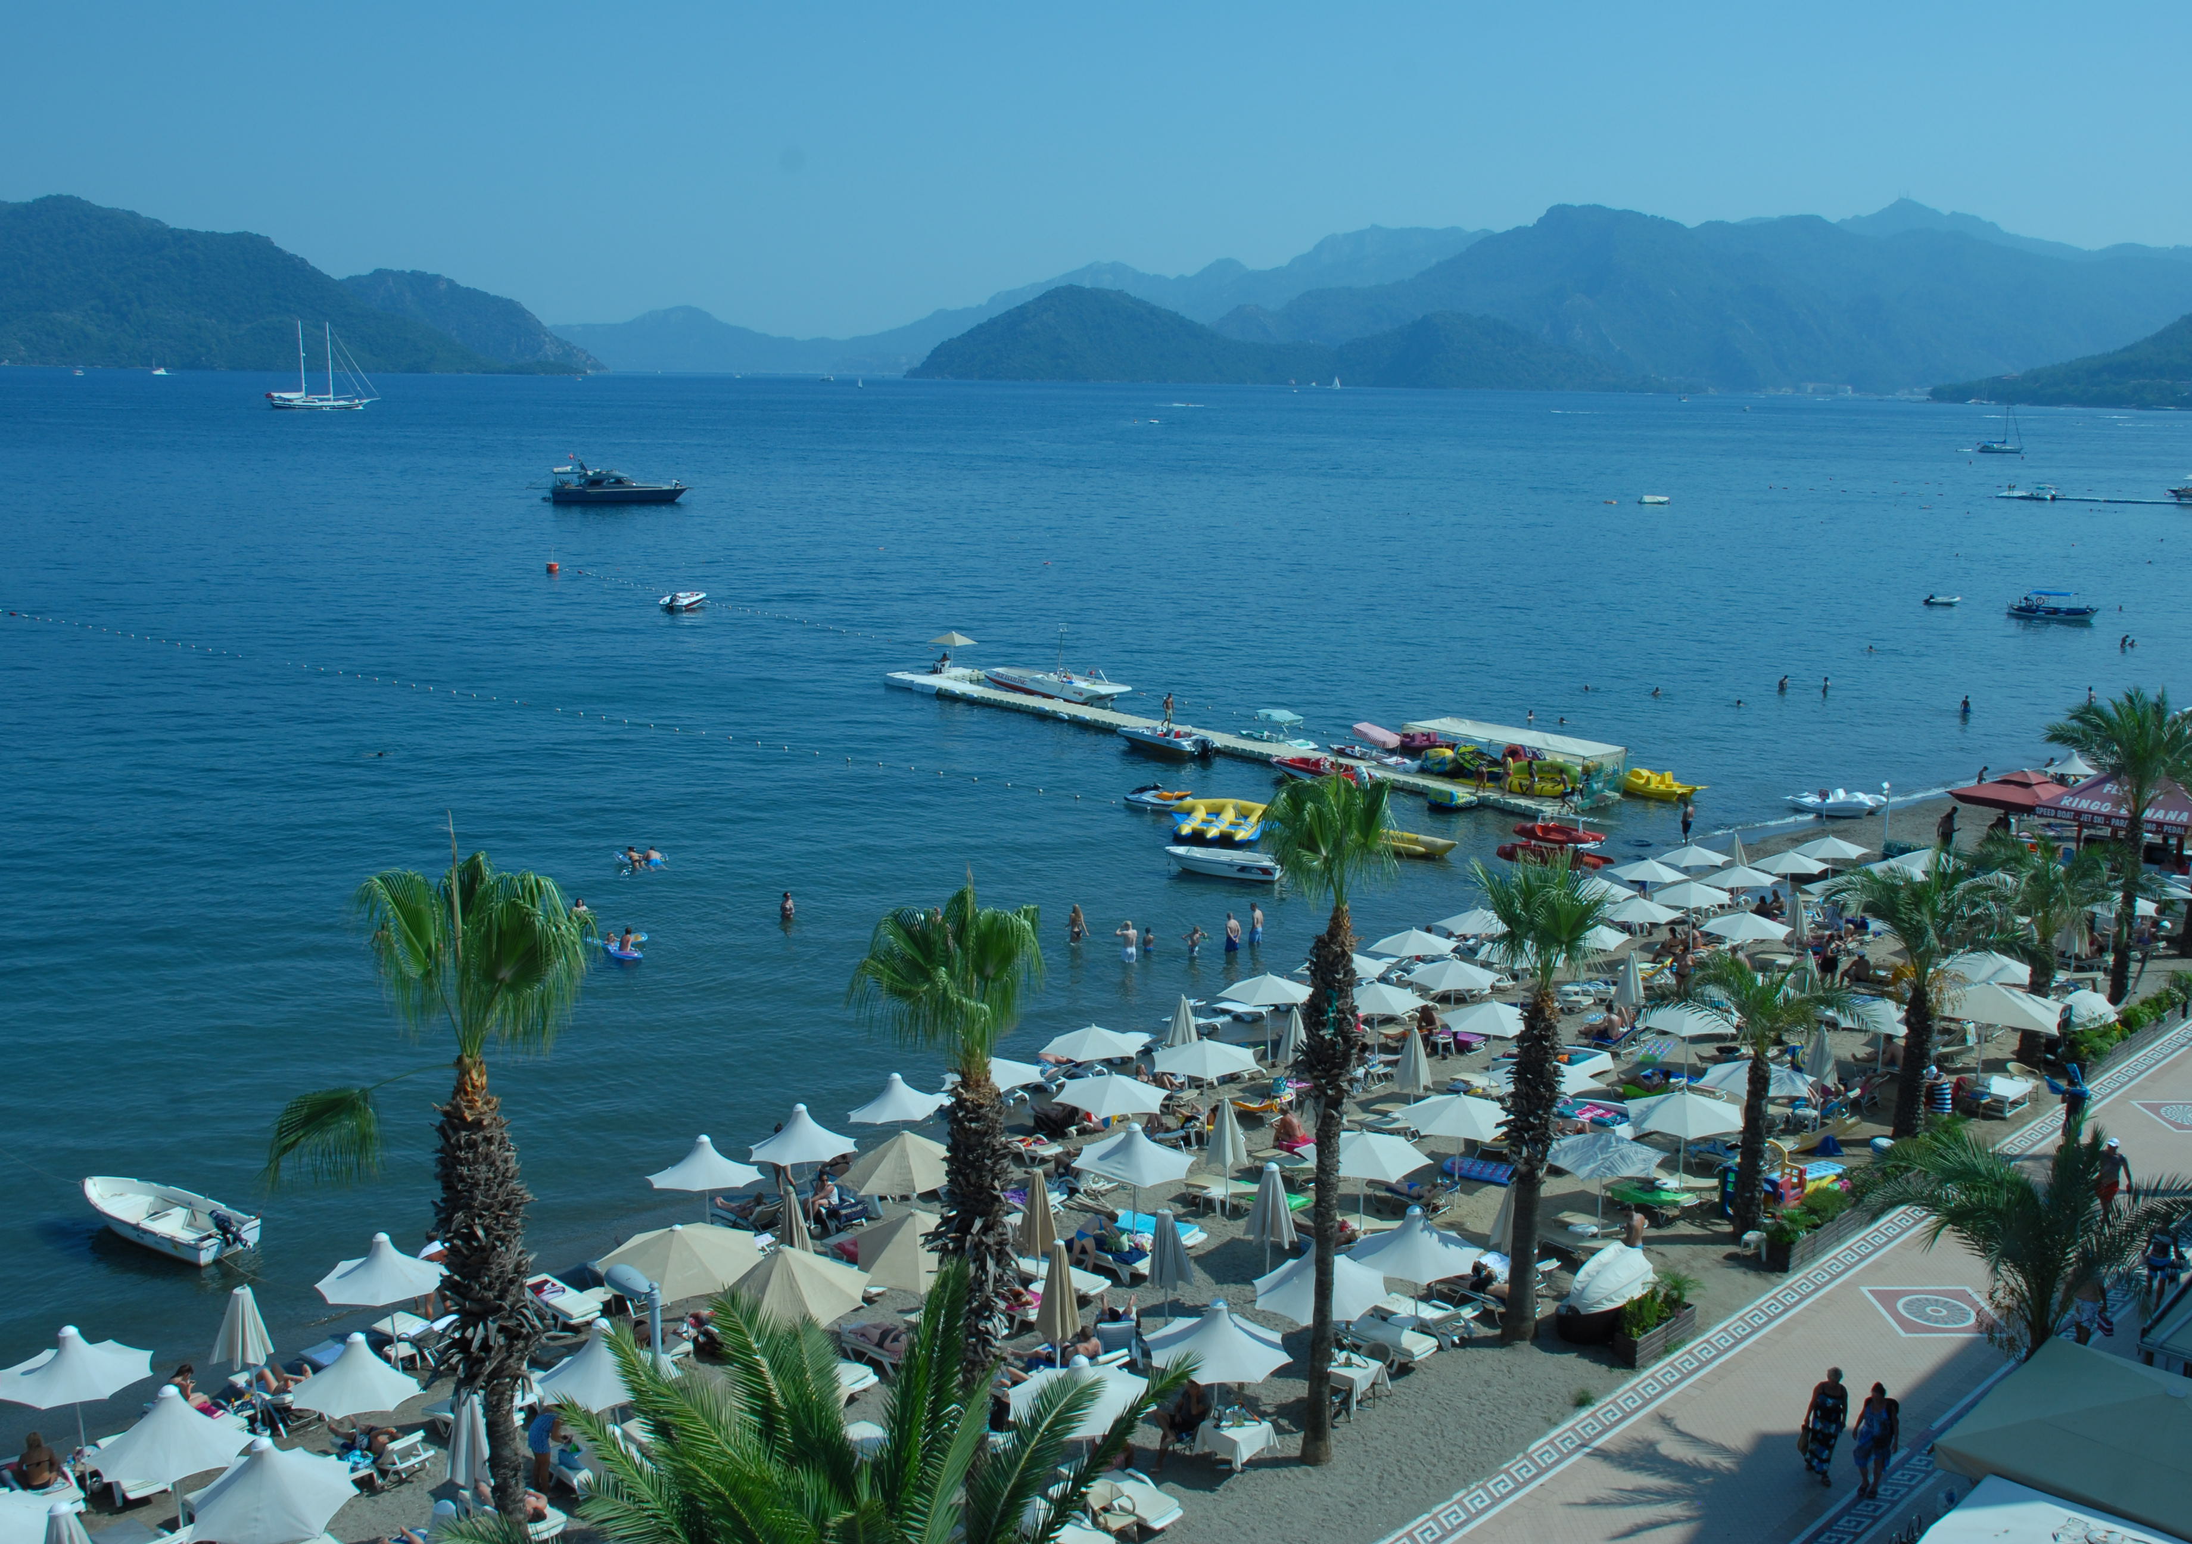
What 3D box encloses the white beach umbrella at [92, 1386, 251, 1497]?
[{"bbox_3d":[-12.709,9.647,26.640,2.400,2.500,2.400,-5,13,-27],"label":"white beach umbrella"}]

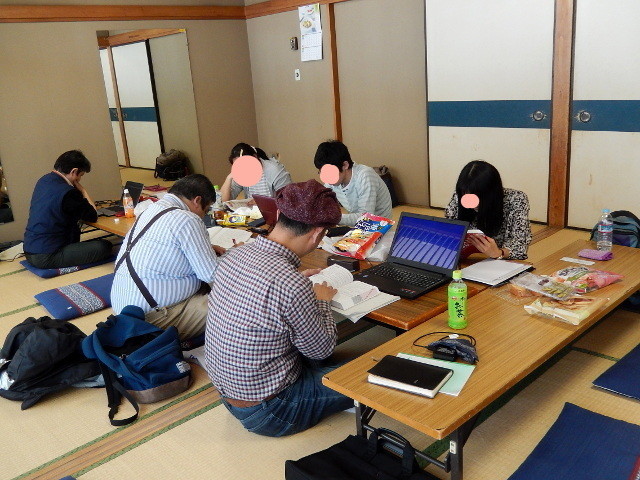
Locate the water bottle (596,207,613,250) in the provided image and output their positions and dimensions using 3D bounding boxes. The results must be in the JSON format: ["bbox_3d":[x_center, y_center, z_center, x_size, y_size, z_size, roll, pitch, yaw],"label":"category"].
[{"bbox_3d":[1.356,-0.048,2.812,0.067,0.208,0.067,-19,22,-41],"label":"water bottle"}]

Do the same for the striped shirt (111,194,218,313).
[{"bbox_3d":[-0.782,0.087,3.053,0.600,0.600,0.560,-18,21,-40],"label":"striped shirt"}]

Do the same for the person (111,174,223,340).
[{"bbox_3d":[-0.746,0.070,3.084,0.740,0.750,0.640,-18,21,-40],"label":"person"}]

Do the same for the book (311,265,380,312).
[{"bbox_3d":[0.094,0.199,2.546,0.220,0.075,0.305,-16,20,-35],"label":"book"}]

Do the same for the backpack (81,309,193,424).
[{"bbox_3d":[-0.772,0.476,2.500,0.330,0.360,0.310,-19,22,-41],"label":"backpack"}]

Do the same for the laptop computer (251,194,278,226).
[{"bbox_3d":[-0.179,-0.185,3.639,0.310,0.210,0.340,-18,21,-40],"label":"laptop computer"}]

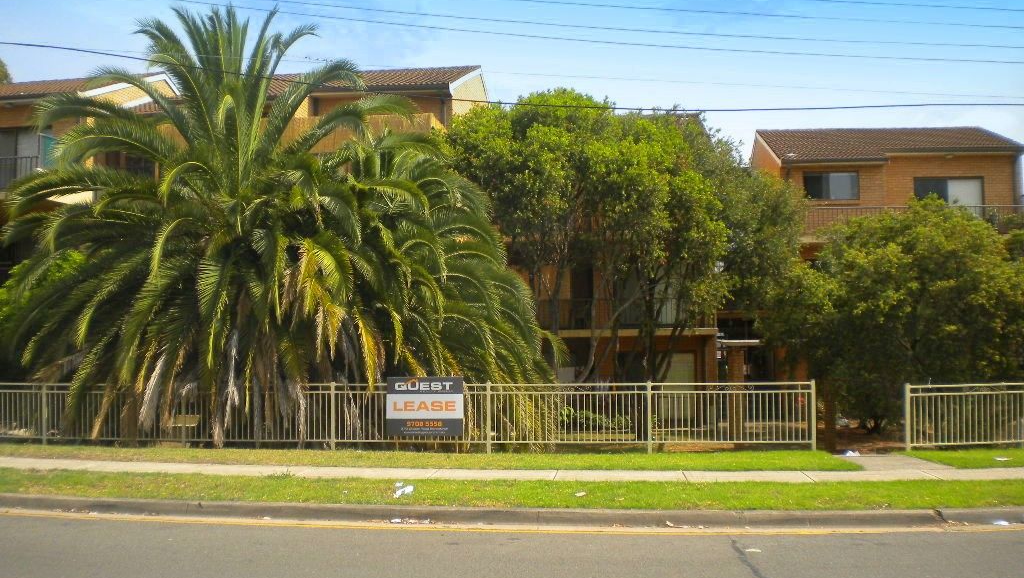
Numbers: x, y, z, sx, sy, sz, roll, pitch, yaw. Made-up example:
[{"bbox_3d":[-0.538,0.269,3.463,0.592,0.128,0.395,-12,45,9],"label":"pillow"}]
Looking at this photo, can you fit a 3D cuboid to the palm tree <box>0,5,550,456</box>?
[{"bbox_3d":[-4.562,-1.290,20.065,10.200,8.360,8.000,-1,-2,6],"label":"palm tree"}]

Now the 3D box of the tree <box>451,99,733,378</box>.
[{"bbox_3d":[1.665,-0.493,21.534,6.000,6.987,5.400,-1,-2,6],"label":"tree"}]

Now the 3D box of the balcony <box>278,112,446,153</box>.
[{"bbox_3d":[-3.671,-3.634,25.858,3.680,0.960,2.000,-1,-2,6],"label":"balcony"}]

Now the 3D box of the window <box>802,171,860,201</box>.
[{"bbox_3d":[9.807,-3.184,31.850,1.700,0.870,0.140,-1,-2,6],"label":"window"}]

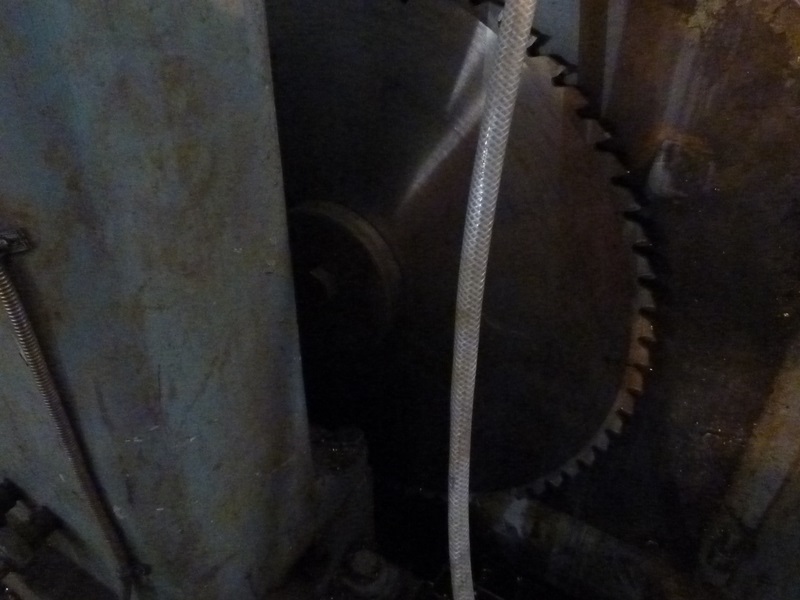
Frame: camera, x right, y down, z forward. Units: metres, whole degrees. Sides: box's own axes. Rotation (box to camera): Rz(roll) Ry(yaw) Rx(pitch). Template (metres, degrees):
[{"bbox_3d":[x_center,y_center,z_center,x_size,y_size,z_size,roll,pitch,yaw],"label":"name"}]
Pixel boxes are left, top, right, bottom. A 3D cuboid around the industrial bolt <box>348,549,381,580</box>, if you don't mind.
[{"bbox_3d":[-0.038,0.293,0.690,0.030,0.016,0.030,1,35,0],"label":"industrial bolt"}]

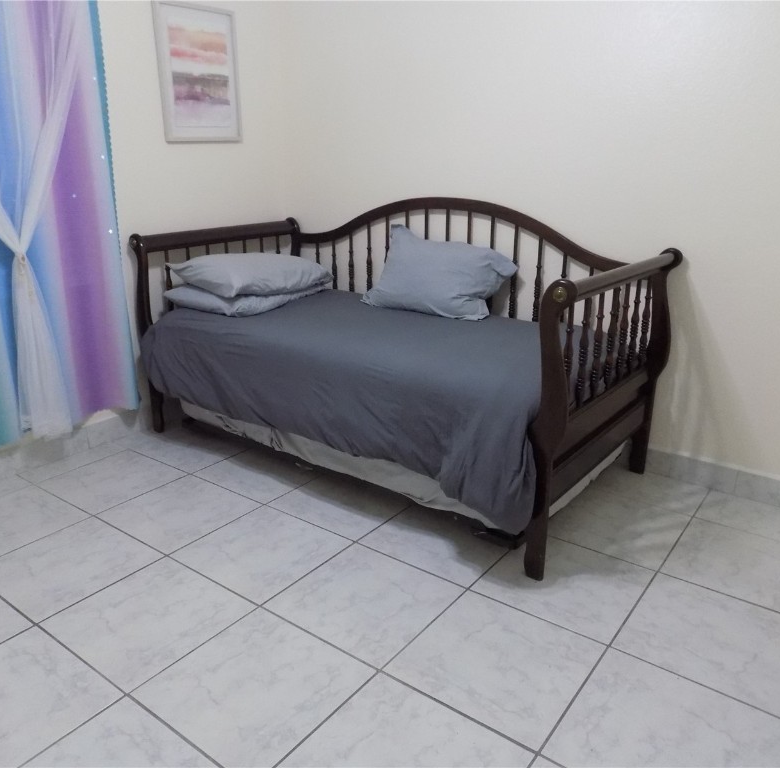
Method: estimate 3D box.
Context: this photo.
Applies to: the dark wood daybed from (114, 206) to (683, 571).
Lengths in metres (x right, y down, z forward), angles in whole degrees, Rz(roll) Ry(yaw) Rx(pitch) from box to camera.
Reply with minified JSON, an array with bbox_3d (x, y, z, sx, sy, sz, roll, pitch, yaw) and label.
[{"bbox_3d":[-0.023,-0.218,2.989,2.145,1.123,1.015,14,22,35],"label":"dark wood daybed"}]

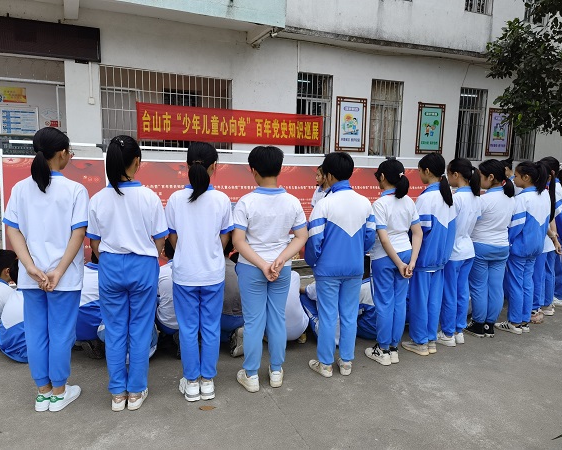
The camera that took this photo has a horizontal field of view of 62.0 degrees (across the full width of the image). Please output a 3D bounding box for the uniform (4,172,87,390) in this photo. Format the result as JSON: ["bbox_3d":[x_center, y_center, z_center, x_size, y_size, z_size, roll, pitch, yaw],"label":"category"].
[{"bbox_3d":[-1.316,0.327,2.680,0.460,1.272,0.280,2,9,2],"label":"uniform"}]

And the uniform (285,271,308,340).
[{"bbox_3d":[0.020,0.609,3.895,0.400,0.540,0.340,1,9,-5],"label":"uniform"}]

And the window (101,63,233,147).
[{"bbox_3d":[-2.221,-2.273,9.447,2.661,1.544,0.120,-3,10,-28],"label":"window"}]

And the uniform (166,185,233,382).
[{"bbox_3d":[-0.486,0.371,2.829,0.440,1.234,0.280,1,9,-5],"label":"uniform"}]

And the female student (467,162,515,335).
[{"bbox_3d":[1.717,0.191,3.944,0.420,1.492,0.330,-3,10,-28],"label":"female student"}]

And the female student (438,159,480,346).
[{"bbox_3d":[1.384,0.224,3.717,0.380,1.480,0.290,-5,11,-34],"label":"female student"}]

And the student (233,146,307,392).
[{"bbox_3d":[-0.095,0.277,2.967,0.460,1.530,0.330,0,9,-8],"label":"student"}]

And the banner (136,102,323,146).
[{"bbox_3d":[-0.889,-2.054,9.800,4.074,0.690,0.050,-3,9,-26],"label":"banner"}]

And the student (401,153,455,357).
[{"bbox_3d":[1.122,0.225,3.543,0.400,1.520,0.300,-4,11,-33],"label":"student"}]

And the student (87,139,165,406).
[{"bbox_3d":[-0.887,0.278,2.708,0.440,1.575,0.300,1,9,-4],"label":"student"}]

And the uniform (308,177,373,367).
[{"bbox_3d":[0.375,0.315,3.171,0.450,1.220,0.280,-2,9,-20],"label":"uniform"}]

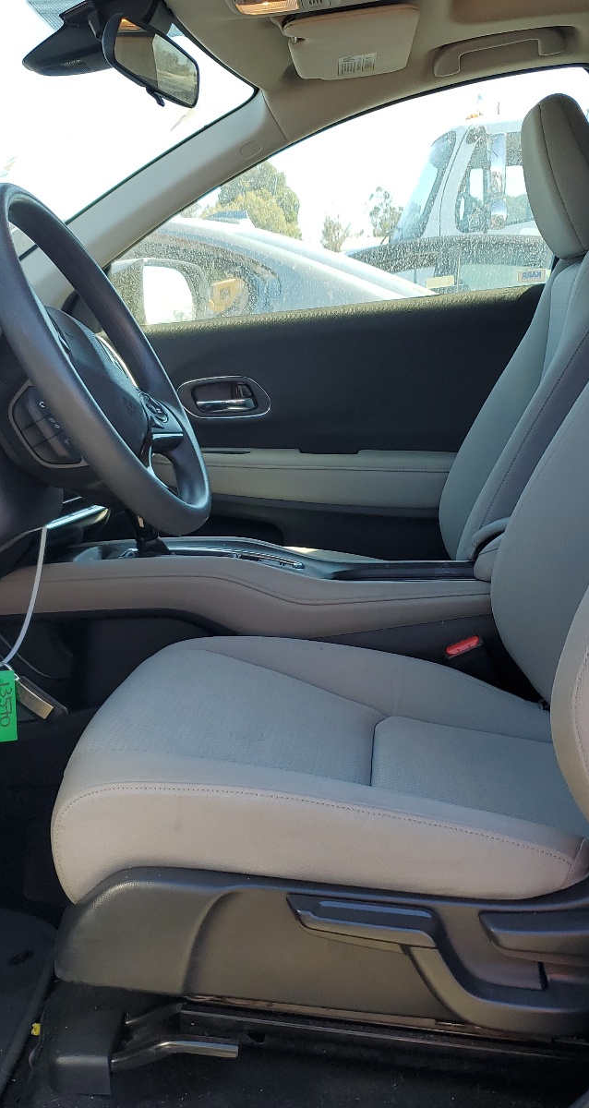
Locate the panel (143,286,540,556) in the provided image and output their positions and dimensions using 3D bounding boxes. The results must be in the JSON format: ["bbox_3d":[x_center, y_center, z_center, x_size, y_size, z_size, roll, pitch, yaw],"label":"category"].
[{"bbox_3d":[0.102,-0.216,2.094,0.940,0.600,0.140,1,13,5],"label":"panel"}]

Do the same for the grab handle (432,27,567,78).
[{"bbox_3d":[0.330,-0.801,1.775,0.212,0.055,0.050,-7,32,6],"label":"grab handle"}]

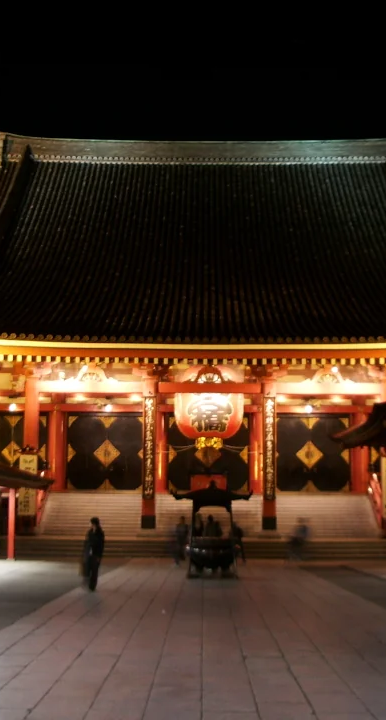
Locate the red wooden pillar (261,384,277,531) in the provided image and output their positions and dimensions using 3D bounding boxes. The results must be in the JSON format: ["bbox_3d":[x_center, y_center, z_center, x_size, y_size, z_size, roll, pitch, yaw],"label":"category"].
[{"bbox_3d":[3.500,4.280,44.241,0.580,6.880,0.580,0,-9,1],"label":"red wooden pillar"}]

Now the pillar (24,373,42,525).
[{"bbox_3d":[-7.057,3.941,42.491,0.630,6.769,0.630,0,-8,1],"label":"pillar"}]

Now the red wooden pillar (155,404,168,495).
[{"bbox_3d":[-1.722,4.645,51.740,0.720,5.002,0.720,0,-8,1],"label":"red wooden pillar"}]

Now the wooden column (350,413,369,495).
[{"bbox_3d":[9.063,4.617,52.838,0.800,5.200,0.800,0,-9,1],"label":"wooden column"}]

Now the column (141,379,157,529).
[{"bbox_3d":[-1.994,4.230,44.306,0.580,6.920,0.580,0,-9,1],"label":"column"}]

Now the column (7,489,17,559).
[{"bbox_3d":[-6.890,6.204,36.855,0.190,2.700,0.190,0,-9,1],"label":"column"}]

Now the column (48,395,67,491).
[{"bbox_3d":[-7.374,4.480,53.029,0.800,5.350,0.800,0,-9,1],"label":"column"}]

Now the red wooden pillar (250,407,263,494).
[{"bbox_3d":[3.435,4.640,51.685,0.720,4.998,0.720,0,-8,1],"label":"red wooden pillar"}]

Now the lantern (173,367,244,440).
[{"bbox_3d":[0.836,2.241,49.147,3.500,4.250,3.500,0,-9,1],"label":"lantern"}]

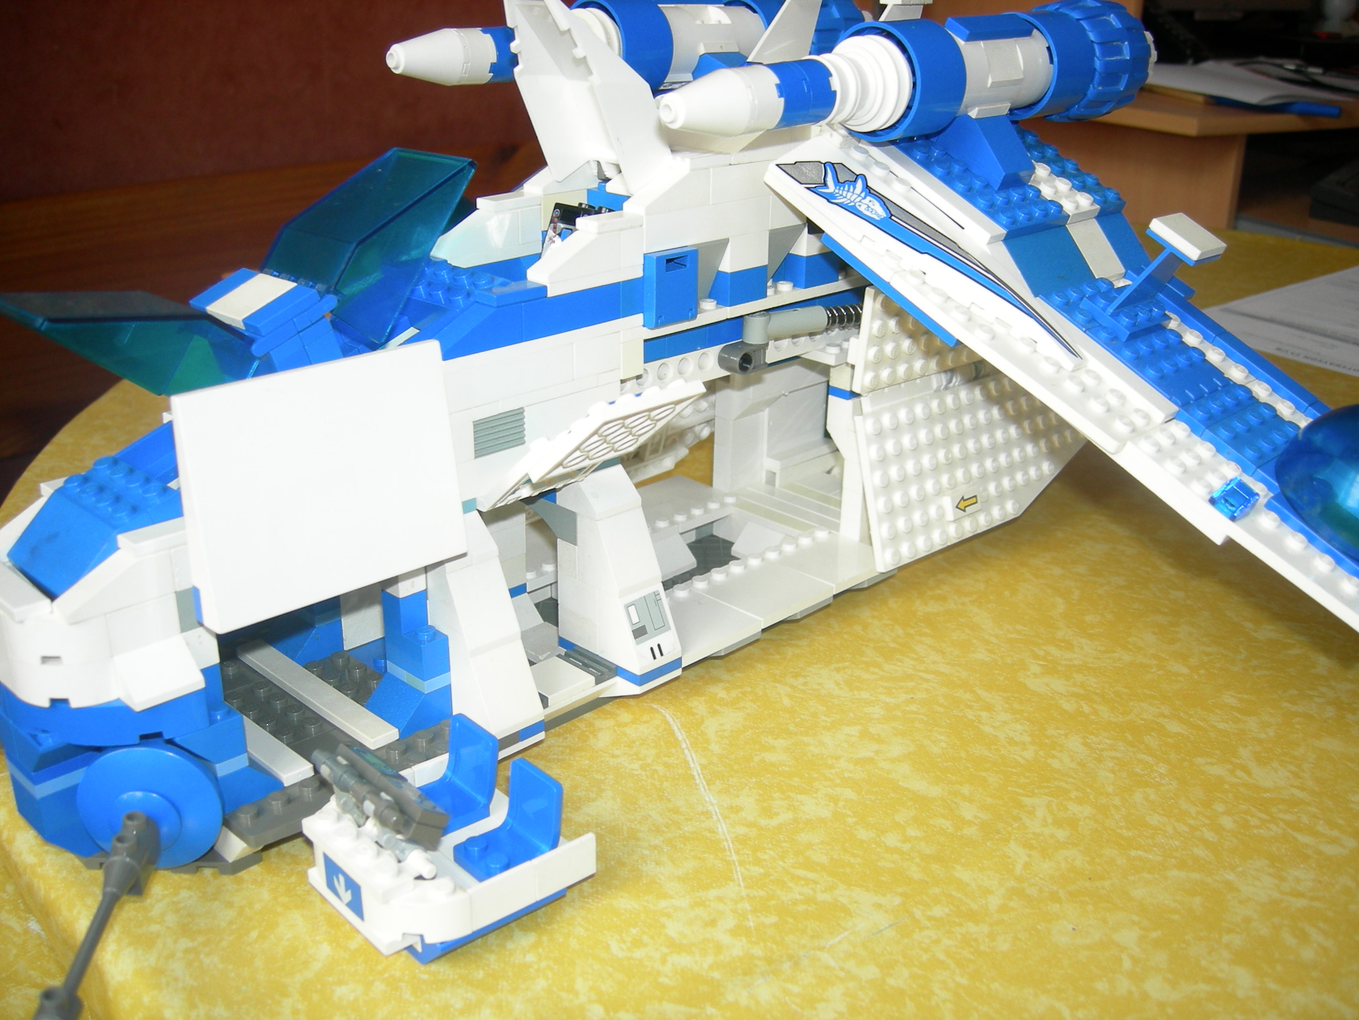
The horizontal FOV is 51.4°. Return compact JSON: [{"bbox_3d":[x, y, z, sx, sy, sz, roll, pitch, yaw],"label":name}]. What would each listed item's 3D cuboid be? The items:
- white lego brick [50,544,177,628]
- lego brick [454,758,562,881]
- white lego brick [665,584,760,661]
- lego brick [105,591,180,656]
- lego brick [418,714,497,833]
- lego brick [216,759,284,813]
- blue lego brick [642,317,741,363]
[{"bbox_3d":[-0.121,0.015,0.302,0.008,0.010,0.024,21,29,41],"label":"white lego brick"},{"bbox_3d":[-0.038,0.068,0.309,0.019,0.019,0.016,-16,25,-38],"label":"lego brick"},{"bbox_3d":[0.001,0.032,0.401,0.032,0.005,0.032,20,29,41],"label":"white lego brick"},{"bbox_3d":[-0.112,0.022,0.292,0.009,0.010,0.016,20,29,41],"label":"lego brick"},{"bbox_3d":[-0.054,0.062,0.328,0.019,0.020,0.016,-18,28,-39],"label":"lego brick"},{"bbox_3d":[-0.099,0.058,0.314,0.015,0.010,0.016,20,29,41],"label":"lego brick"},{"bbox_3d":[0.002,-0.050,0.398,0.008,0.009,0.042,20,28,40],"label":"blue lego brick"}]

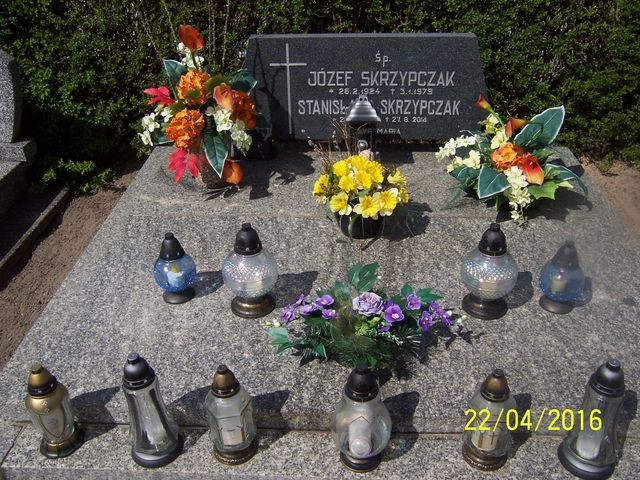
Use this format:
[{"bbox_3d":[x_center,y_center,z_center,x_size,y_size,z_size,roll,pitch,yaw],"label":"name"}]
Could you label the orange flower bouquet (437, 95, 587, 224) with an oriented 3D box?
[{"bbox_3d":[0.618,-0.280,1.955,0.485,0.359,0.424,0,31,3],"label":"orange flower bouquet"}]

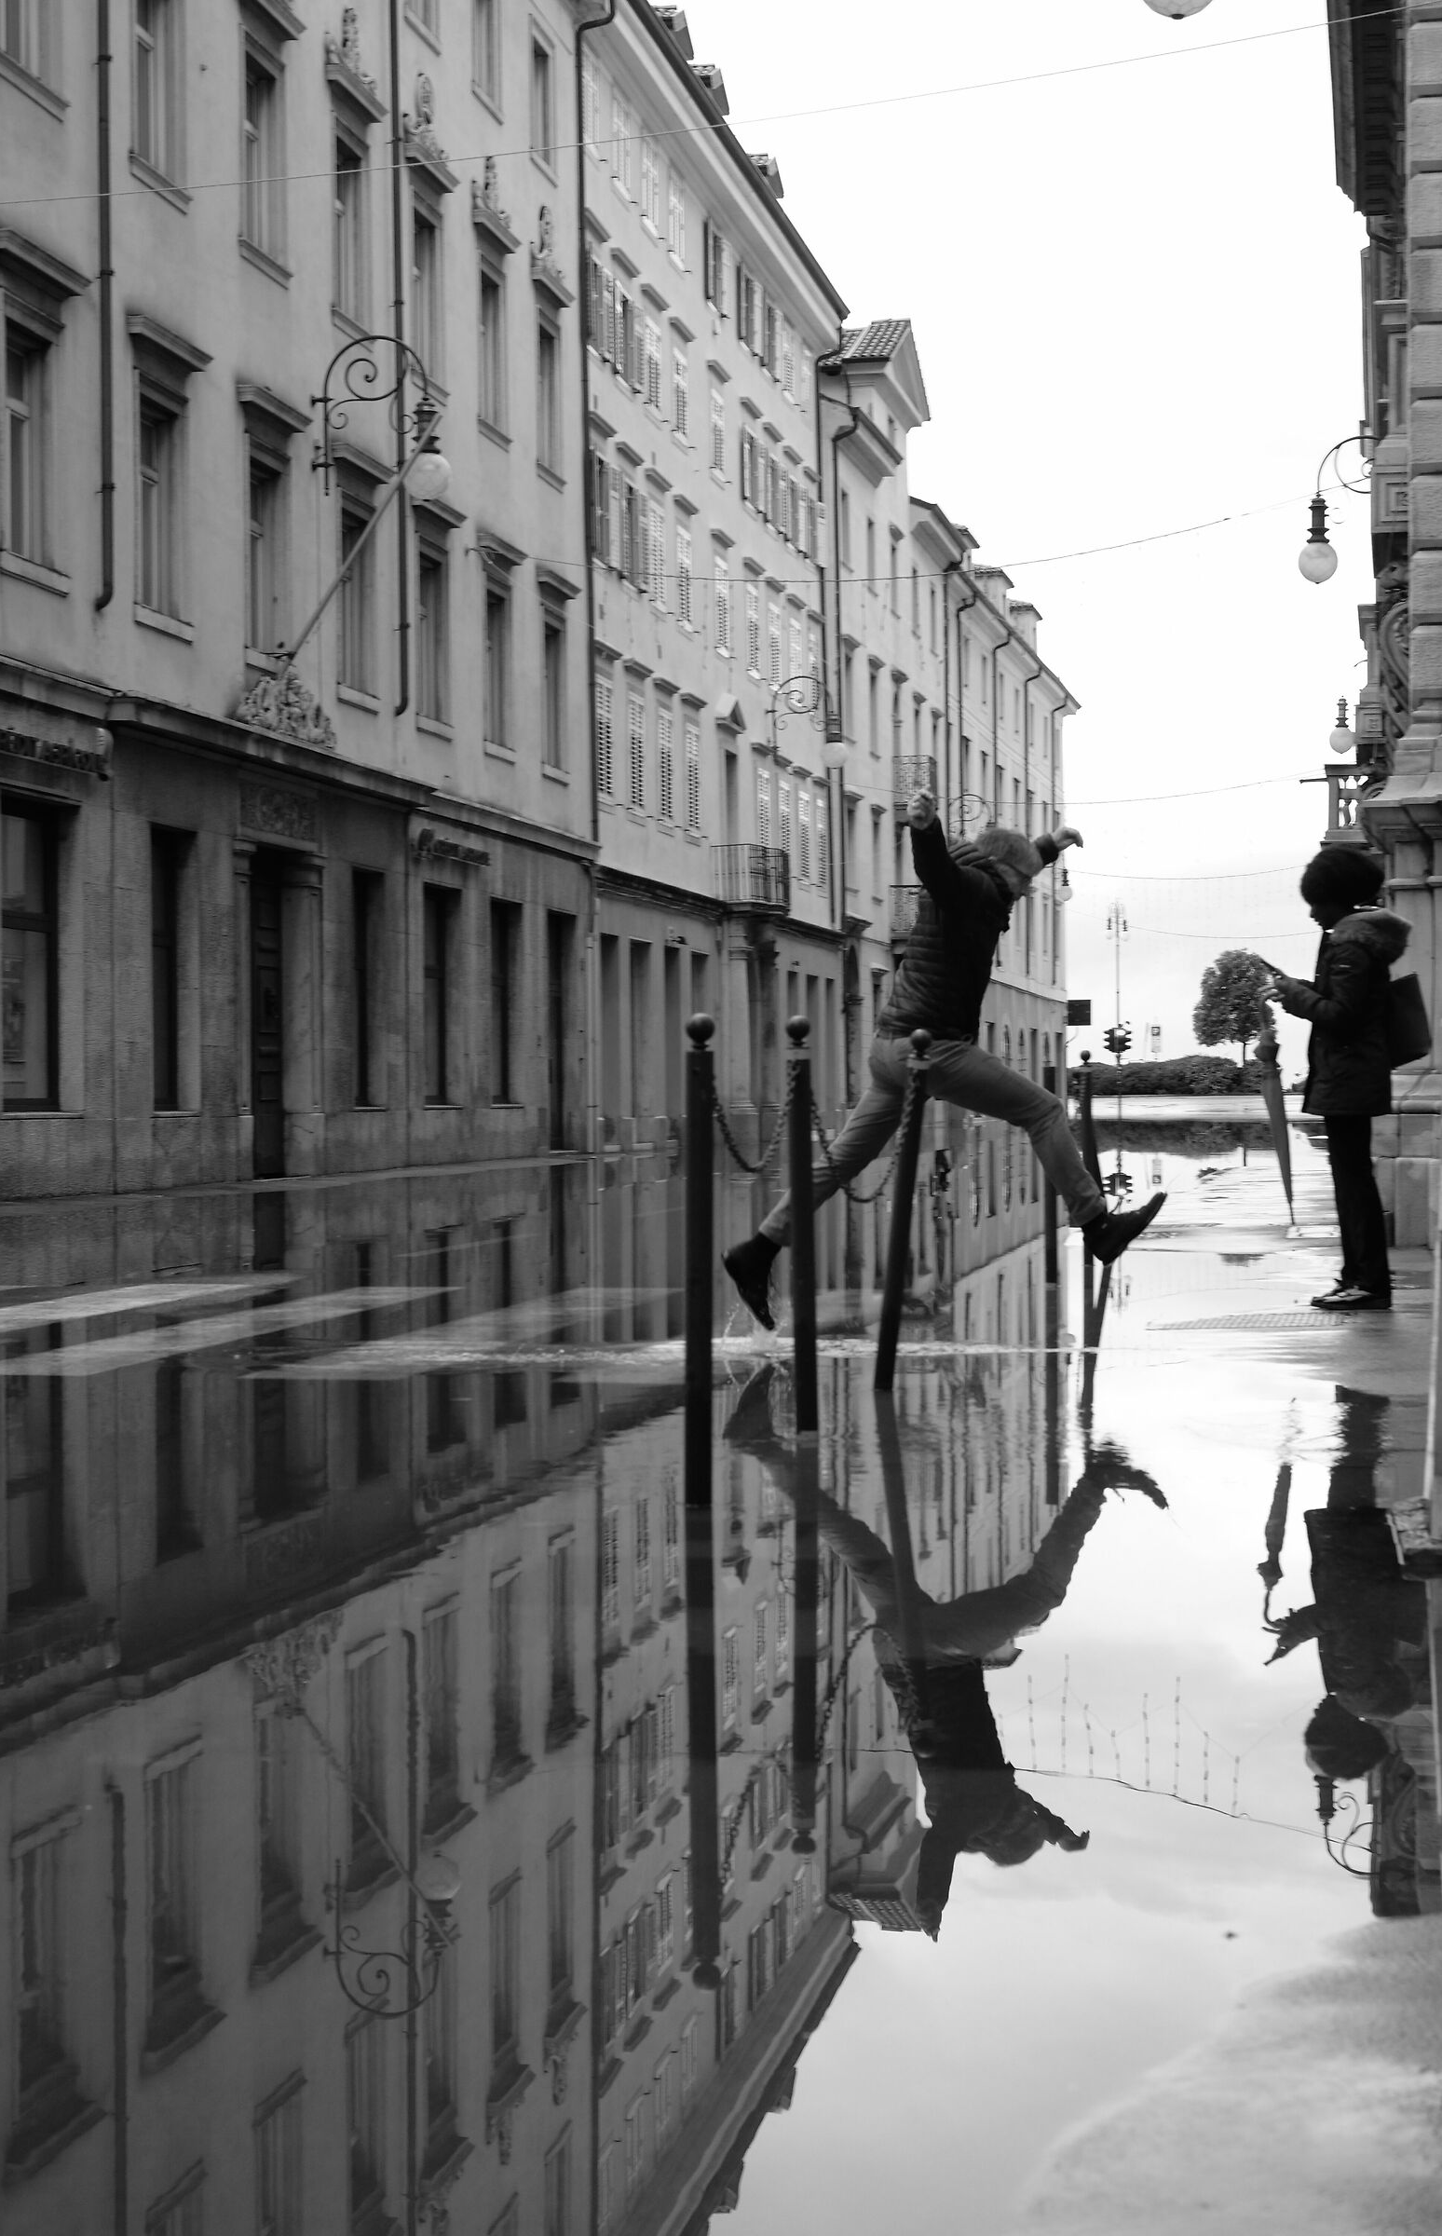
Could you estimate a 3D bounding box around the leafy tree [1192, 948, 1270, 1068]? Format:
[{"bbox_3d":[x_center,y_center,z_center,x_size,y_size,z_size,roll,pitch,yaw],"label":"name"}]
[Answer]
[{"bbox_3d":[18.726,-3.599,120.000,3.000,5.200,3.000,0,1,0],"label":"leafy tree"}]

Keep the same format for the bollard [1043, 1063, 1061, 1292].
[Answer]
[{"bbox_3d":[1.429,0.252,14.200,0.064,0.960,0.064,0,1,0],"label":"bollard"}]

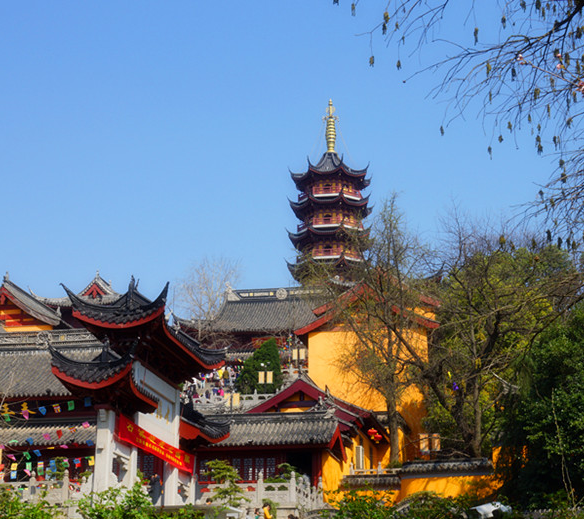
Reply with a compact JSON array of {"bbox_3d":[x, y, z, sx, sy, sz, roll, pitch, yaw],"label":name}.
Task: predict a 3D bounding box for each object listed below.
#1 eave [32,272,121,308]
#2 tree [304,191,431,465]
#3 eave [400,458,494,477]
[{"bbox_3d":[-16.215,3.265,96.568,9.300,3.396,7.500,-3,-18,9],"label":"eave"},{"bbox_3d":[4.193,3.743,64.411,7.269,15.948,6.608,0,-18,0],"label":"tree"},{"bbox_3d":[7.235,9.752,52.313,4.418,0.780,0.900,-7,-19,19],"label":"eave"}]

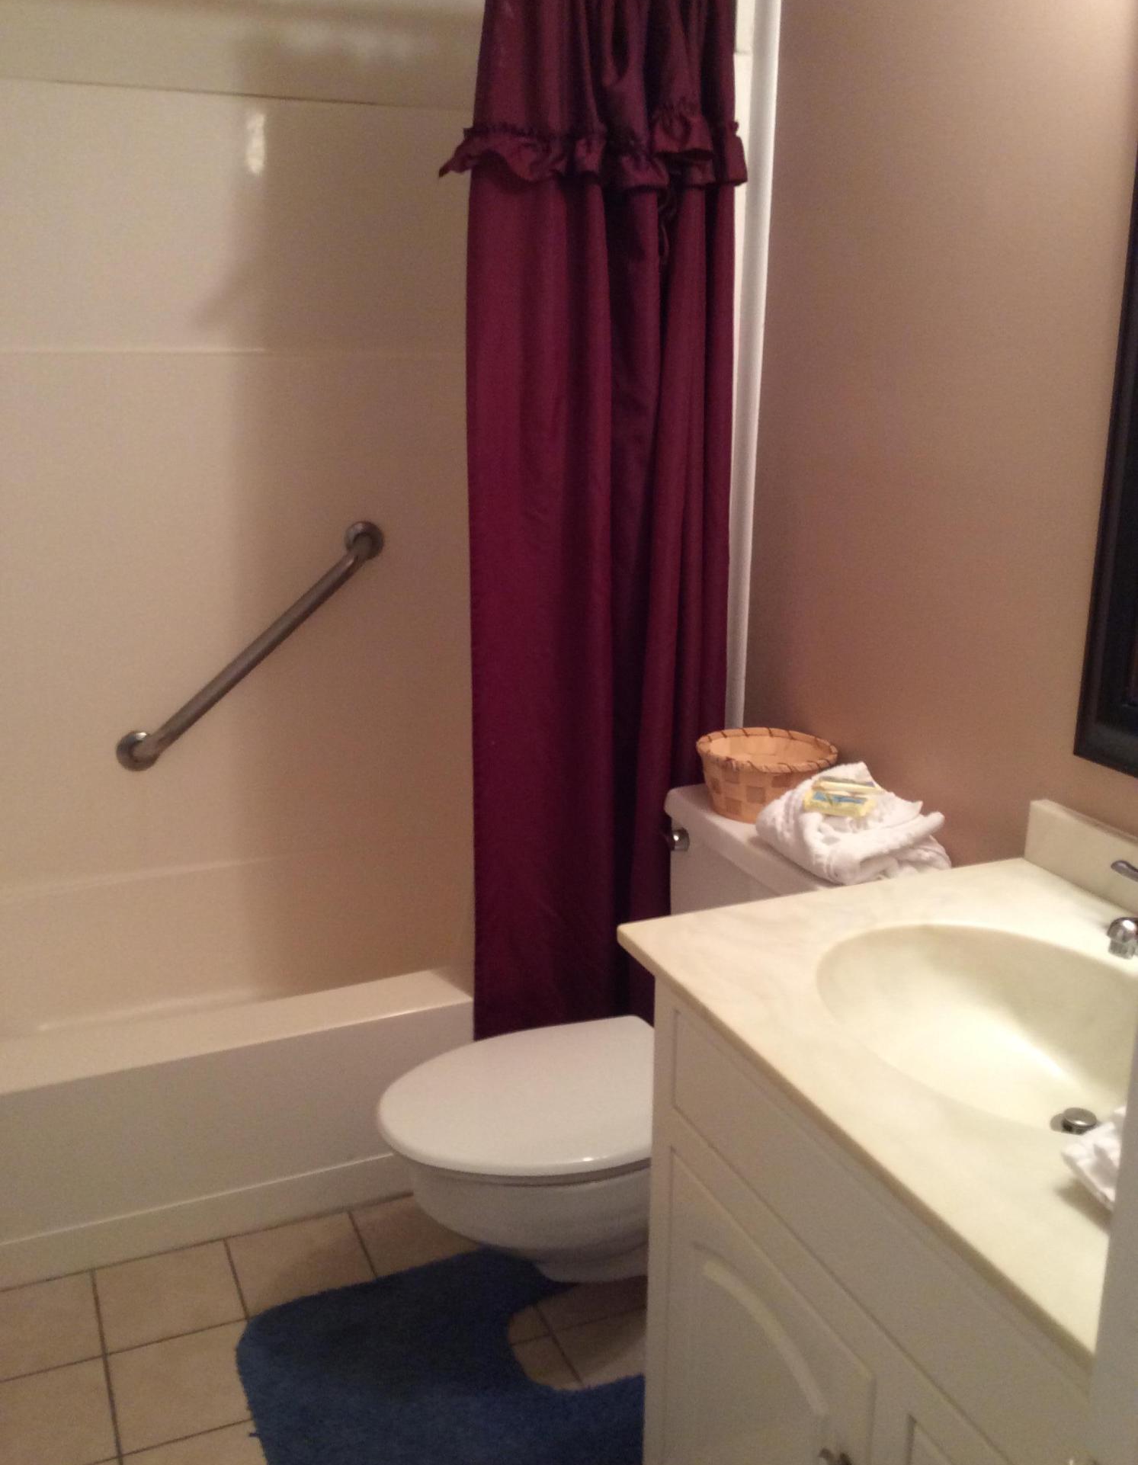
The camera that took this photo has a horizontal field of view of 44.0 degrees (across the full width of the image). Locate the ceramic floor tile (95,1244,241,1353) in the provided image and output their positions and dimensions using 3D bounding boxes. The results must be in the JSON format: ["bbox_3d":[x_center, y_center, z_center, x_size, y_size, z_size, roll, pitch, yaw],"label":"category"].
[{"bbox_3d":[-0.606,0.853,2.128,0.200,0.010,0.200,-6,17,-23],"label":"ceramic floor tile"}]

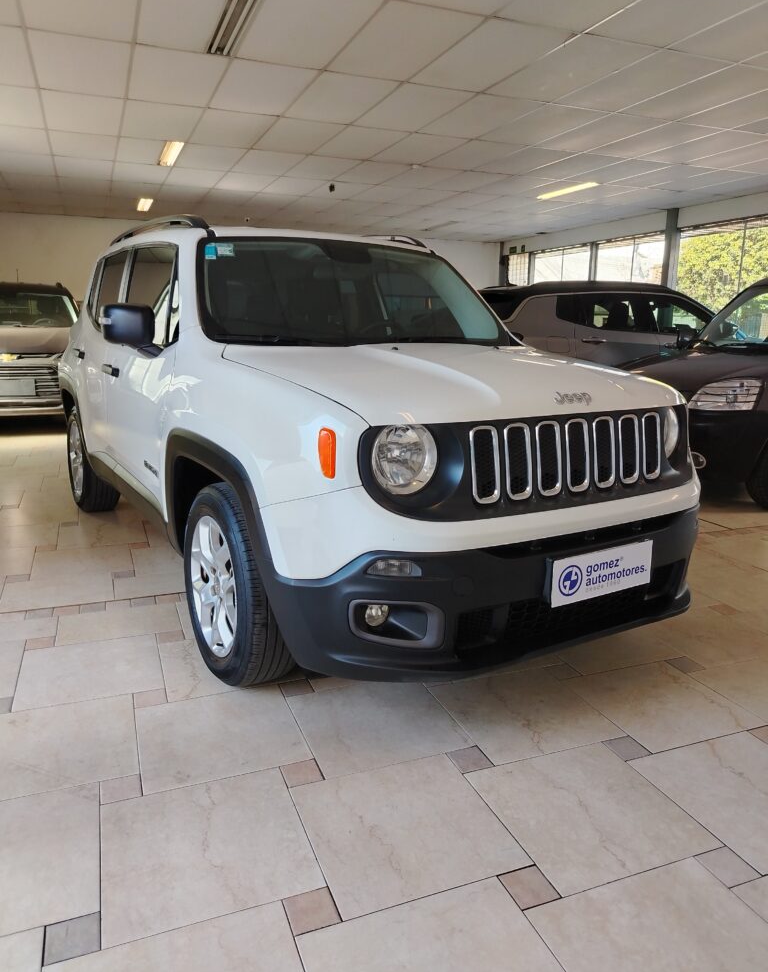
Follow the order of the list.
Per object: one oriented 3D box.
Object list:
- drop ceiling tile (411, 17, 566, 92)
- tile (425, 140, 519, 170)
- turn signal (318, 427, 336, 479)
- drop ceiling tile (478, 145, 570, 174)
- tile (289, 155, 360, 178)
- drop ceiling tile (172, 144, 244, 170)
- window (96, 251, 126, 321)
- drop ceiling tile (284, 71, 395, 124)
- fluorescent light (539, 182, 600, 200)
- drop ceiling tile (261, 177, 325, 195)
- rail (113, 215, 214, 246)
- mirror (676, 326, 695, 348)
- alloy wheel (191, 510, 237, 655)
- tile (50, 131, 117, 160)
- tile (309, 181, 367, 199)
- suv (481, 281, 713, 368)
[{"bbox_3d":[0.654,-2.776,4.614,0.605,0.020,1.210,-4,14,-21],"label":"drop ceiling tile"},{"bbox_3d":[0.898,-3.371,7.233,0.605,0.022,1.206,-5,14,-21],"label":"tile"},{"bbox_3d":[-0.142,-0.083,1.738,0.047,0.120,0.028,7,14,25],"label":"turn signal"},{"bbox_3d":[1.464,-3.423,7.489,0.605,0.020,1.210,-4,14,-21],"label":"drop ceiling tile"},{"bbox_3d":[-0.688,-3.519,7.857,0.602,0.025,1.210,-4,14,-21],"label":"tile"},{"bbox_3d":[-1.833,-3.461,7.484,0.605,0.020,1.210,-4,14,-21],"label":"drop ceiling tile"},{"bbox_3d":[-1.351,-0.956,3.525,0.050,0.400,0.660,7,7,-33],"label":"window"},{"bbox_3d":[-0.354,-2.979,5.474,0.605,0.022,1.206,-5,14,-21],"label":"drop ceiling tile"},{"bbox_3d":[2.330,-3.804,9.104,0.180,0.080,1.210,-4,14,-21],"label":"fluorescent light"},{"bbox_3d":[-1.136,-3.768,8.944,0.602,0.025,1.210,-4,14,-21],"label":"drop ceiling tile"},{"bbox_3d":[-1.197,-1.264,3.625,0.080,0.115,1.820,-7,15,-31],"label":"rail"},{"bbox_3d":[2.812,-1.380,6.600,0.120,0.200,0.200,-3,13,-17],"label":"mirror"},{"bbox_3d":[-0.489,0.324,2.348,0.170,0.462,0.462,-7,15,-31],"label":"alloy wheel"},{"bbox_3d":[-2.950,-3.353,7.002,0.605,0.022,1.206,-5,14,-21],"label":"tile"},{"bbox_3d":[-0.564,-3.835,9.203,0.605,0.022,1.206,-5,14,-21],"label":"tile"},{"bbox_3d":[2.614,-1.476,8.172,4.400,1.640,1.840,-4,14,-18],"label":"suv"}]

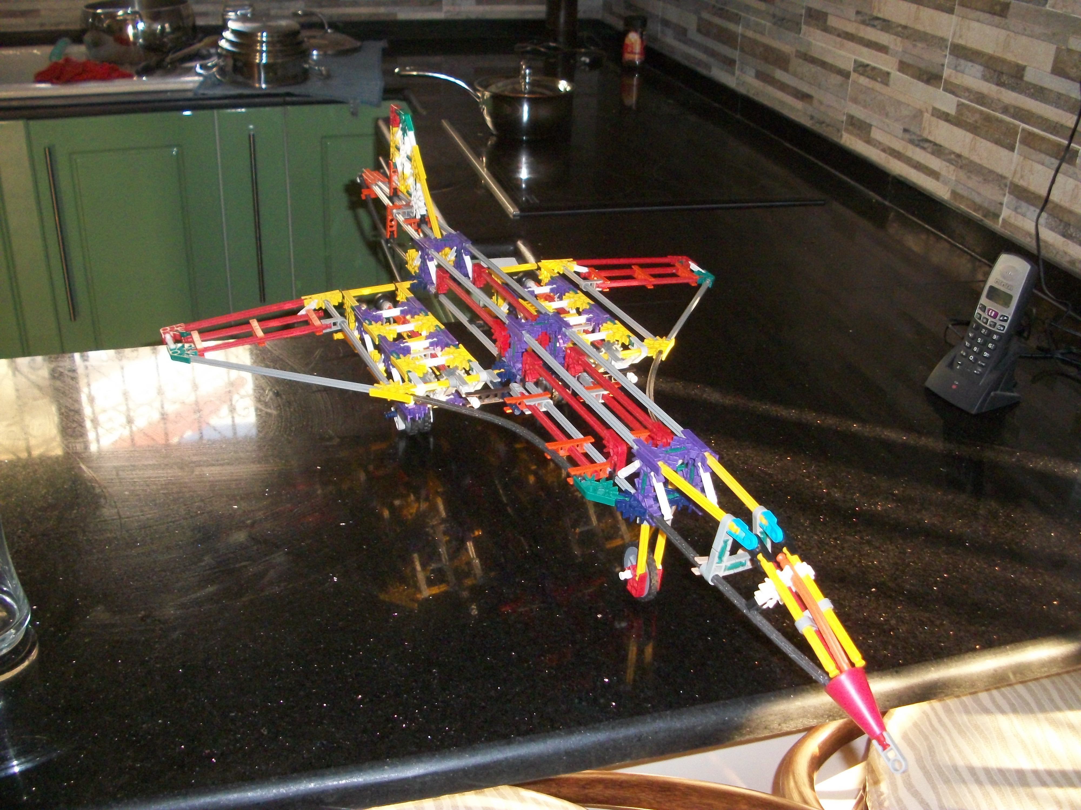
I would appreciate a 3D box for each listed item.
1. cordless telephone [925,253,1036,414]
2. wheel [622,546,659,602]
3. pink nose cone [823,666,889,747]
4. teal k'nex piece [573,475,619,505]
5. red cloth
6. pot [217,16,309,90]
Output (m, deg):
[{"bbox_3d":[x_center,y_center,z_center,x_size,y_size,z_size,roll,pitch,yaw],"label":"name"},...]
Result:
[{"bbox_3d":[0.450,-0.078,1.093,0.075,0.154,0.071,-11,31,-24],"label":"cordless telephone"},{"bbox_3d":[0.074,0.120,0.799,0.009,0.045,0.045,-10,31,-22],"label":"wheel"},{"bbox_3d":[0.170,0.160,0.578,0.025,0.025,0.037,-10,50,-23],"label":"pink nose cone"},{"bbox_3d":[0.040,0.058,0.737,0.022,0.006,0.036,-10,31,-22],"label":"teal k'nex piece"},{"bbox_3d":[-0.959,-0.715,2.318,0.195,0.045,0.130,-5,29,-15],"label":"red cloth"},{"bbox_3d":[-0.592,-0.750,2.317,0.200,0.120,0.200,-5,29,-15],"label":"pot"}]

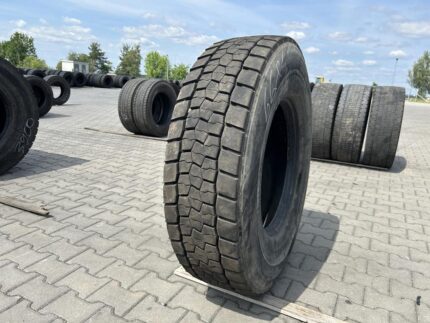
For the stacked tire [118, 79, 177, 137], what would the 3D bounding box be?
[{"bbox_3d":[-1.185,-0.967,5.857,0.600,1.010,1.010,9,14,24],"label":"stacked tire"}]

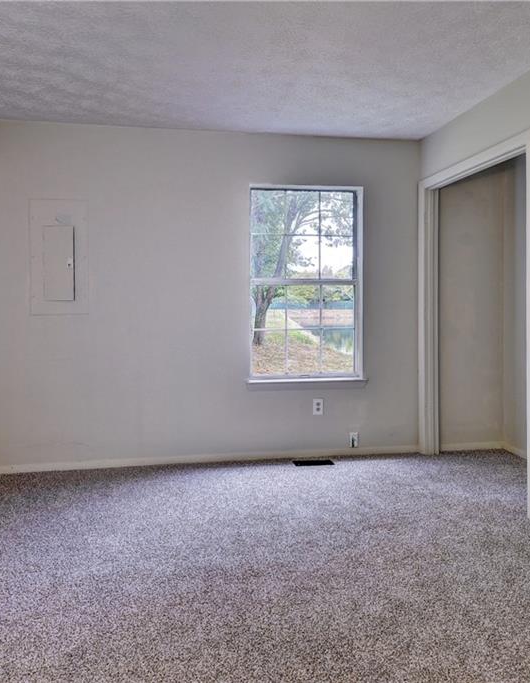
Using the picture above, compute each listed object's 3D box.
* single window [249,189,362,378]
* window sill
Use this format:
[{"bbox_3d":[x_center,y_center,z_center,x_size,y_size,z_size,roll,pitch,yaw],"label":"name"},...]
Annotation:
[{"bbox_3d":[0.313,-0.425,4.024,0.861,1.416,0.099,-1,3,-10],"label":"single window"},{"bbox_3d":[0.327,0.314,4.035,0.916,0.077,0.089,-1,3,-10],"label":"window sill"}]

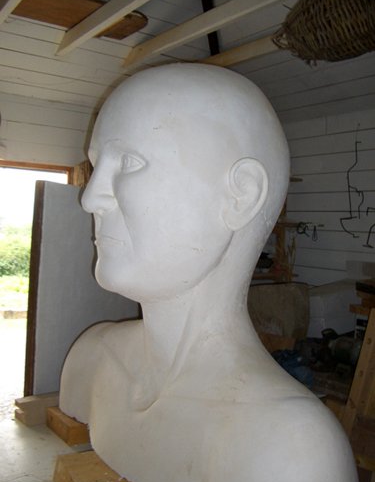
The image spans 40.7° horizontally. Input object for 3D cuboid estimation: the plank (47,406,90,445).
[{"bbox_3d":[-0.777,1.211,3.338,0.155,0.125,0.390,-1,4,-35],"label":"plank"}]

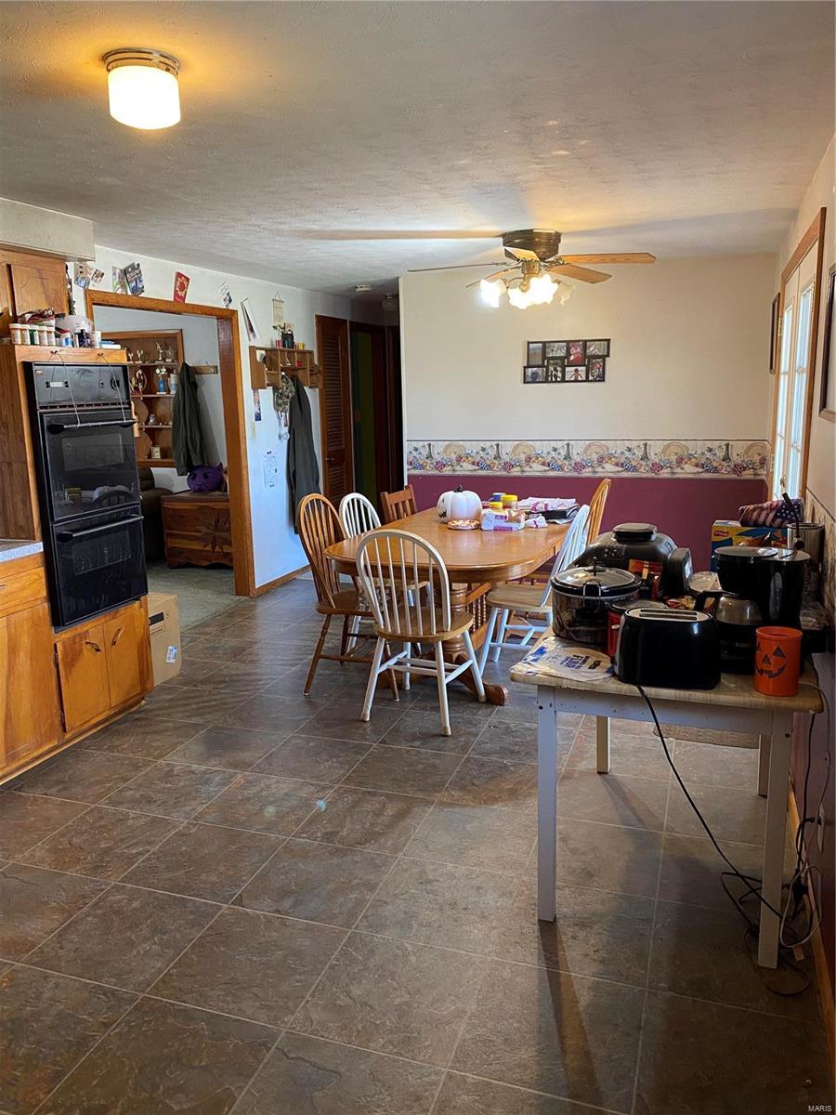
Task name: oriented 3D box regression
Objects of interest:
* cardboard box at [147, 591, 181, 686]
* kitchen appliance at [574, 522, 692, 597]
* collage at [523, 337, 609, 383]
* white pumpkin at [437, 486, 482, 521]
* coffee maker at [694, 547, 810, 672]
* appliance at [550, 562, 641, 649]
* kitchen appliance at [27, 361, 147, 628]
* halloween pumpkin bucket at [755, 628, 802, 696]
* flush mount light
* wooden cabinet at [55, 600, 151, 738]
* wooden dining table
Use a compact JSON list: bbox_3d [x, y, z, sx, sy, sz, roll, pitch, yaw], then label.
[{"bbox_3d":[-1.585,0.467,4.534,0.382,0.438,0.457,3,12,19],"label":"cardboard box"},{"bbox_3d":[0.762,0.018,3.017,0.427,0.290,0.365,4,13,26],"label":"kitchen appliance"},{"bbox_3d":[1.027,-1.346,5.755,0.591,0.290,0.023,3,12,19],"label":"collage"},{"bbox_3d":[0.242,-0.323,4.935,0.266,0.216,0.266,-1,11,0],"label":"white pumpkin"},{"bbox_3d":[0.884,0.137,2.246,0.270,0.308,0.190,3,12,19],"label":"coffee maker"},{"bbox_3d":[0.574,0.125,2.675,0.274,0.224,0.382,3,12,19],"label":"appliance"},{"bbox_3d":[-1.653,-0.307,3.781,0.560,1.100,0.590,3,12,19],"label":"kitchen appliance"},{"bbox_3d":[0.887,0.255,2.060,0.107,0.150,0.107,7,14,35],"label":"halloween pumpkin bucket"},{"bbox_3d":[-0.695,-1.179,2.125,0.185,0.135,0.185,-1,11,0],"label":"flush mount light"},{"bbox_3d":[-1.726,0.480,3.941,0.623,0.498,0.664,3,12,19],"label":"wooden cabinet"},{"bbox_3d":[0.288,0.224,4.606,1.060,0.760,1.930,3,12,20],"label":"wooden dining table"}]

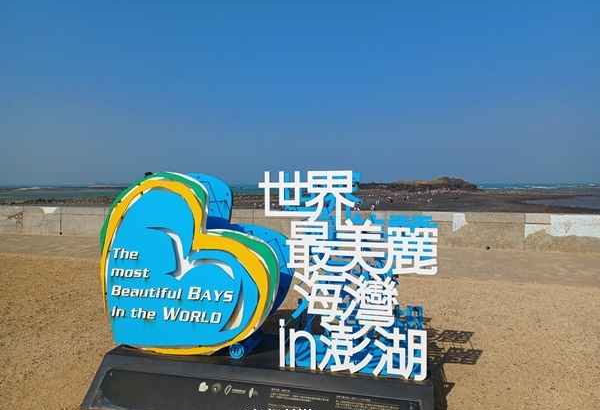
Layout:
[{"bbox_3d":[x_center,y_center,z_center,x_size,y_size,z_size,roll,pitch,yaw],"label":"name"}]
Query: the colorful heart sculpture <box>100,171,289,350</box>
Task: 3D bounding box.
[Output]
[{"bbox_3d":[-0.778,0.427,3.334,1.419,1.348,0.537,0,3,13],"label":"colorful heart sculpture"}]

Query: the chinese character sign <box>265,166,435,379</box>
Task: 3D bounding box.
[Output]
[{"bbox_3d":[0.362,0.432,3.092,1.175,1.348,0.547,0,3,13],"label":"chinese character sign"}]

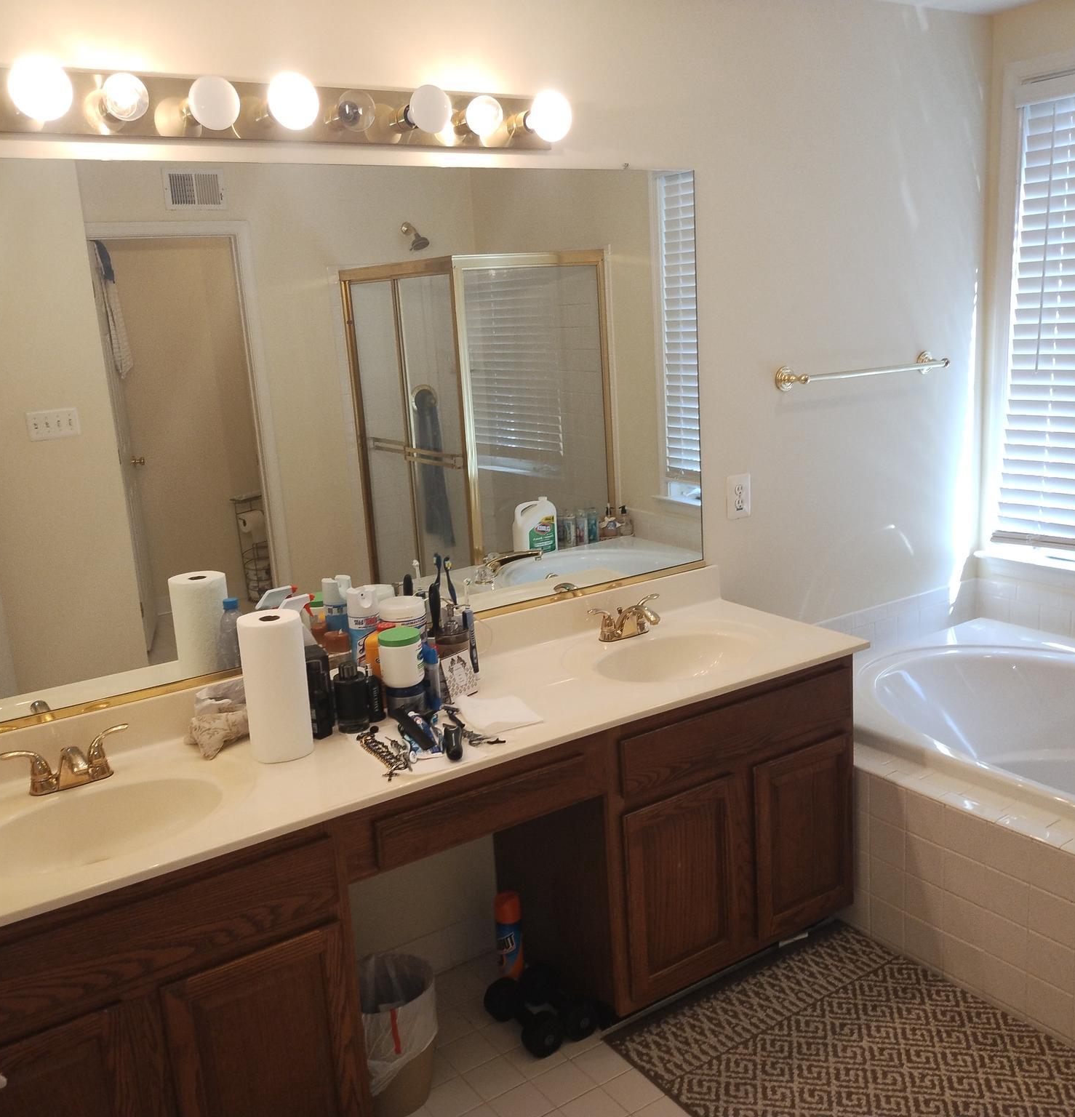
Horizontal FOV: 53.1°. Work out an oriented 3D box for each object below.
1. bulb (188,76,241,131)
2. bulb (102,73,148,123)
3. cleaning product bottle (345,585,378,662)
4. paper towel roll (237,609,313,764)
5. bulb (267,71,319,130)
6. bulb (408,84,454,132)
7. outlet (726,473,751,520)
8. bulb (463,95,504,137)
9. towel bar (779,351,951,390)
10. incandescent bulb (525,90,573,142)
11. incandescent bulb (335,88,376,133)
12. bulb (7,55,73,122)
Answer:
[{"bbox_3d":[-0.611,-0.860,2.030,0.094,0.094,0.106,-12,15,-31],"label":"bulb"},{"bbox_3d":[-0.757,-0.844,1.978,0.080,0.080,0.092,-12,15,-31],"label":"bulb"},{"bbox_3d":[-0.376,0.198,2.409,0.067,0.248,0.067,-8,13,-19],"label":"cleaning product bottle"},{"bbox_3d":[-0.516,0.253,2.125,0.118,0.281,0.118,-4,12,1],"label":"paper towel roll"},{"bbox_3d":[-0.482,-0.892,2.108,0.094,0.094,0.106,-12,15,-31],"label":"bulb"},{"bbox_3d":[-0.227,-0.943,2.266,0.094,0.094,0.106,-12,15,-31],"label":"bulb"},{"bbox_3d":[0.580,-0.177,3.073,0.080,0.121,0.010,-12,15,-32],"label":"outlet"},{"bbox_3d":[-0.118,-0.973,2.371,0.080,0.080,0.092,-12,15,-31],"label":"bulb"},{"bbox_3d":[0.999,-0.563,3.235,0.697,0.072,0.089,-12,15,-32],"label":"towel bar"},{"bbox_3d":[0.027,-0.992,2.418,0.094,0.094,0.114,-12,15,-32],"label":"incandescent bulb"},{"bbox_3d":[-0.373,-0.914,2.203,0.078,0.078,0.094,-12,15,-32],"label":"incandescent bulb"},{"bbox_3d":[-0.866,-0.814,1.872,0.094,0.094,0.106,-12,15,-31],"label":"bulb"}]

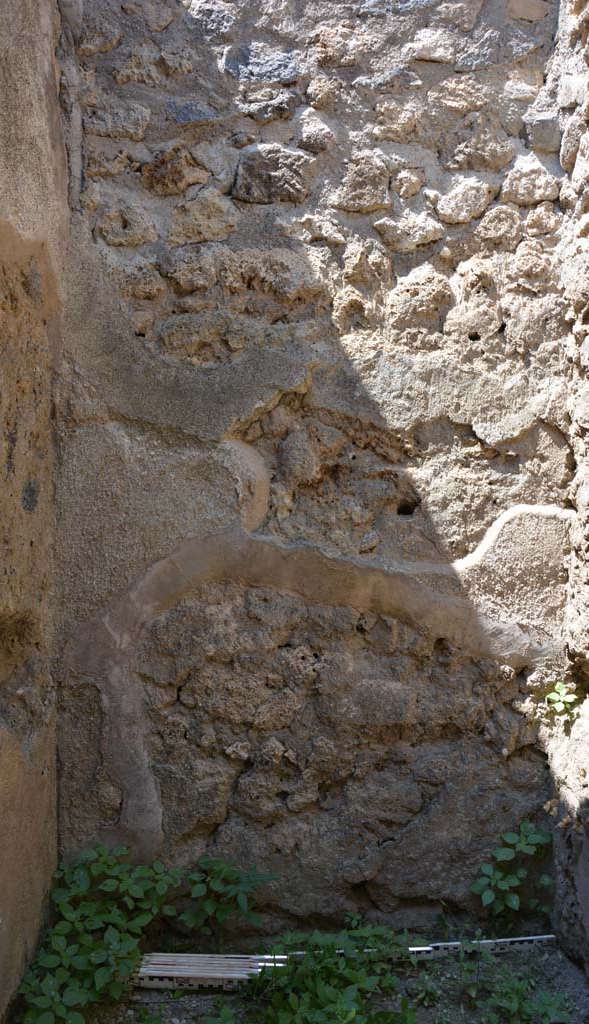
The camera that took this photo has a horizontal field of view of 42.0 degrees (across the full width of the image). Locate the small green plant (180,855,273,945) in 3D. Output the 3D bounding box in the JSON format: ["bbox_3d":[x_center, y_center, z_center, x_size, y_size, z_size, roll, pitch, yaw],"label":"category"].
[{"bbox_3d":[-0.146,0.831,1.635,0.187,0.185,0.150,0,0,0],"label":"small green plant"}]

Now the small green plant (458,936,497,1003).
[{"bbox_3d":[0.350,0.868,1.475,0.073,0.108,0.073,0,0,0],"label":"small green plant"}]

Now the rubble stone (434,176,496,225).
[{"bbox_3d":[0.381,-0.692,1.700,0.130,0.103,0.090,0,0,0],"label":"rubble stone"}]

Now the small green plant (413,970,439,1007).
[{"bbox_3d":[0.251,0.900,1.463,0.049,0.050,0.048,0,0,0],"label":"small green plant"}]

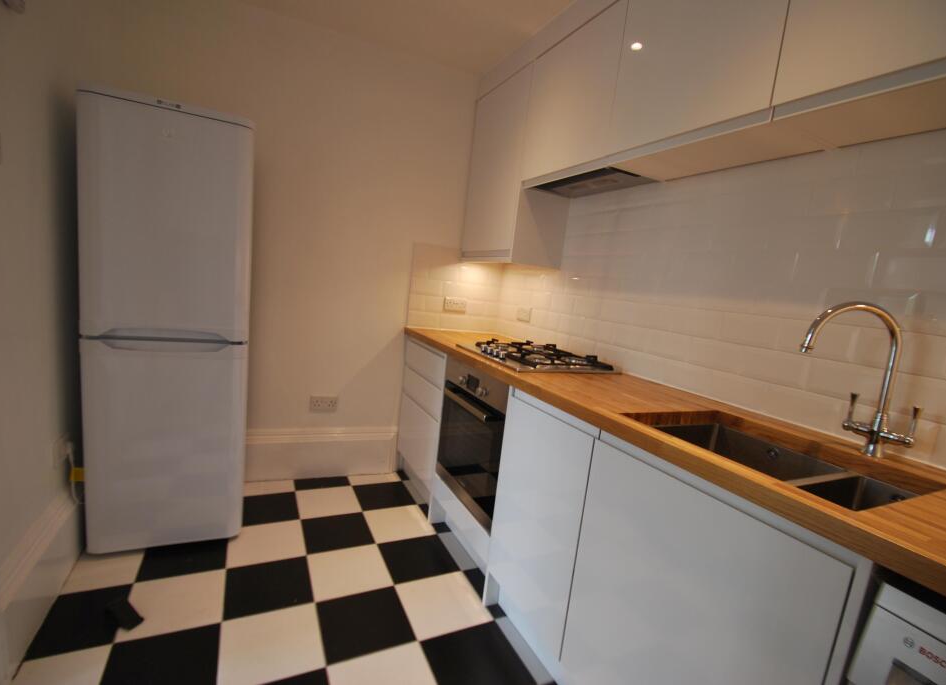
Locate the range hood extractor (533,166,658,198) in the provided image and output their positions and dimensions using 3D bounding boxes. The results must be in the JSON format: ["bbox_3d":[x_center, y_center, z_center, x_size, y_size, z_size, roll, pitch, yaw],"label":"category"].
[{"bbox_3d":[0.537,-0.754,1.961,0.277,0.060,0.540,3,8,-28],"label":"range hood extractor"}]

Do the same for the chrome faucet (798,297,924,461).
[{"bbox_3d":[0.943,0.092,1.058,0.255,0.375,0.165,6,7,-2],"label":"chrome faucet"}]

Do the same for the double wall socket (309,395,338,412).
[{"bbox_3d":[-0.881,0.368,2.530,0.146,0.088,0.012,3,8,-28],"label":"double wall socket"}]

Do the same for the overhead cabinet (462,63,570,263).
[{"bbox_3d":[0.253,-0.949,2.504,0.315,0.993,0.590,3,8,-28],"label":"overhead cabinet"}]

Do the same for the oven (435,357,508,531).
[{"bbox_3d":[0.201,0.425,1.998,0.560,0.593,0.580,3,8,-28],"label":"oven"}]

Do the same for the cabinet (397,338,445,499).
[{"bbox_3d":[-0.058,0.400,2.534,0.570,0.750,0.598,3,8,-28],"label":"cabinet"}]

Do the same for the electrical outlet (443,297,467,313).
[{"bbox_3d":[-0.110,-0.232,2.784,0.146,0.086,0.012,3,8,-28],"label":"electrical outlet"}]

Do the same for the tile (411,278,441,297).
[{"bbox_3d":[-0.287,-0.341,2.674,0.198,0.100,0.008,3,8,-28],"label":"tile"}]

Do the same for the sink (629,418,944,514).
[{"bbox_3d":[0.721,0.370,1.087,0.415,0.195,0.540,3,8,-28],"label":"sink"}]

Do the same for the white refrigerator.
[{"bbox_3d":[-1.322,-0.039,1.918,0.545,1.761,0.575,3,8,-28],"label":"white refrigerator"}]

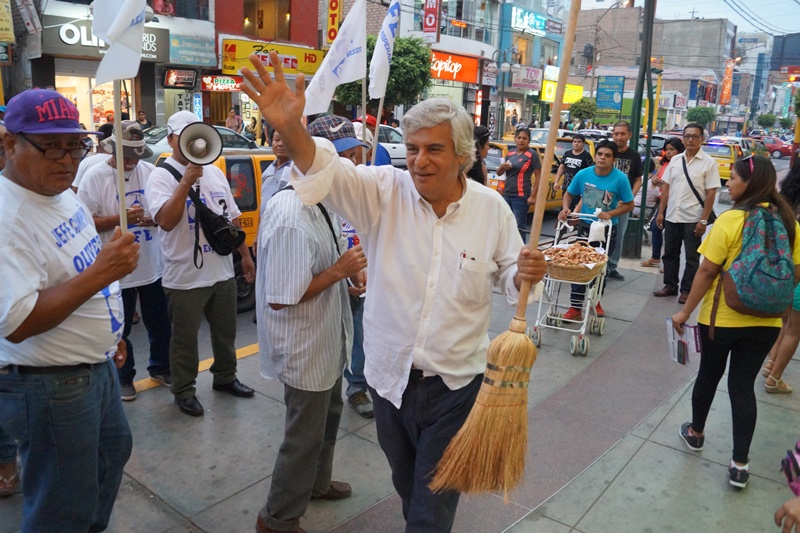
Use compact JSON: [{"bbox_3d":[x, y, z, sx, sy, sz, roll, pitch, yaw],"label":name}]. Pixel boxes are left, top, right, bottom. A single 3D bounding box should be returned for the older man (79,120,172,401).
[{"bbox_3d":[-1.594,-0.056,3.542,0.430,1.640,0.530,13,18,40],"label":"older man"}]

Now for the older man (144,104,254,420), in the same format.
[{"bbox_3d":[-1.115,-0.016,3.365,0.450,1.670,0.570,13,18,41],"label":"older man"}]

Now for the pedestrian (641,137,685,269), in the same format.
[{"bbox_3d":[3.173,-0.742,7.136,0.420,1.560,0.500,-8,16,-36],"label":"pedestrian"}]

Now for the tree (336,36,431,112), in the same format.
[{"bbox_3d":[-0.559,-5.466,20.255,3.100,4.350,3.100,1,14,0],"label":"tree"}]

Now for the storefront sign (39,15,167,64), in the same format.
[{"bbox_3d":[-7.655,-5.929,15.783,0.200,0.960,3.309,12,17,38],"label":"storefront sign"}]

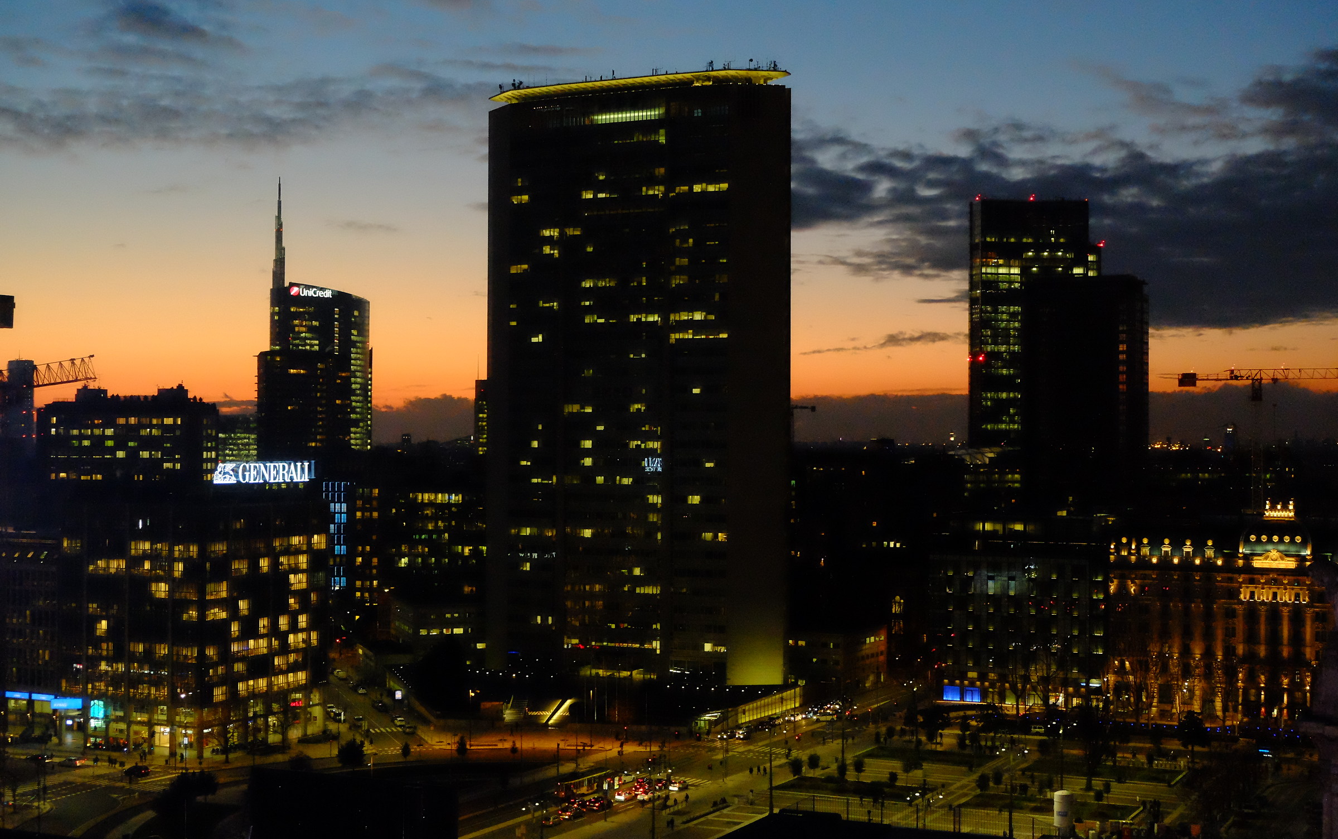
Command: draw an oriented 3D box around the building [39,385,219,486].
[{"bbox_3d":[-176.000,24.420,597.000,53.000,68.000,25.000,0,0,0],"label":"building"}]

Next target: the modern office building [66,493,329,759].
[{"bbox_3d":[-79.719,33.698,312.398,26.400,41.500,38.400,0,-1,21],"label":"modern office building"}]

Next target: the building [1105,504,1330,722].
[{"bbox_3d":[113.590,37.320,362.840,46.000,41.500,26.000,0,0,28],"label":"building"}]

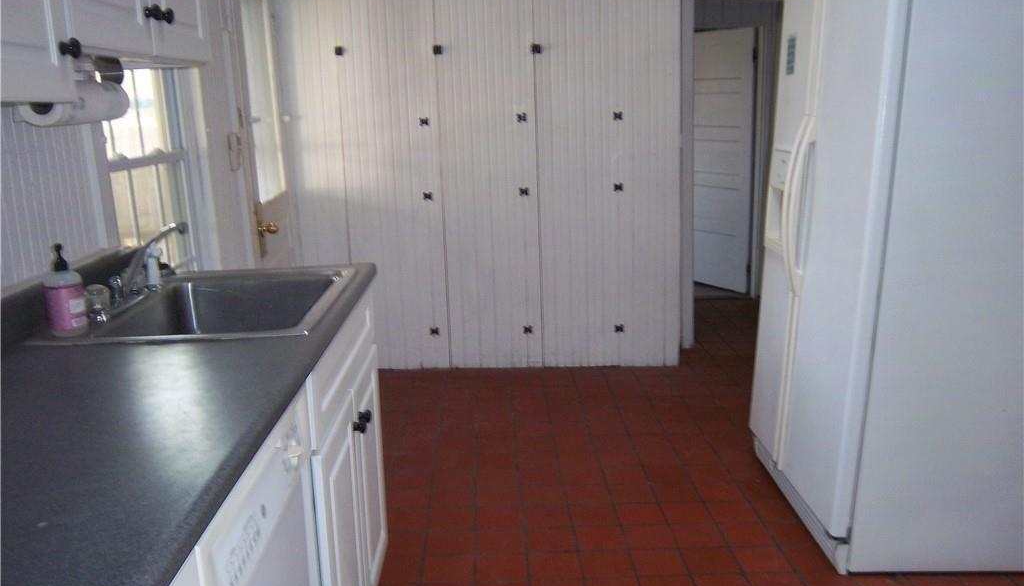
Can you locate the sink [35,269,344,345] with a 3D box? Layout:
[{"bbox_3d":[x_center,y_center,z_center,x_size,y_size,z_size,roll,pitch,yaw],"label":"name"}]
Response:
[{"bbox_3d":[-0.712,0.100,2.055,0.560,0.180,0.680,-2,13,-1],"label":"sink"}]

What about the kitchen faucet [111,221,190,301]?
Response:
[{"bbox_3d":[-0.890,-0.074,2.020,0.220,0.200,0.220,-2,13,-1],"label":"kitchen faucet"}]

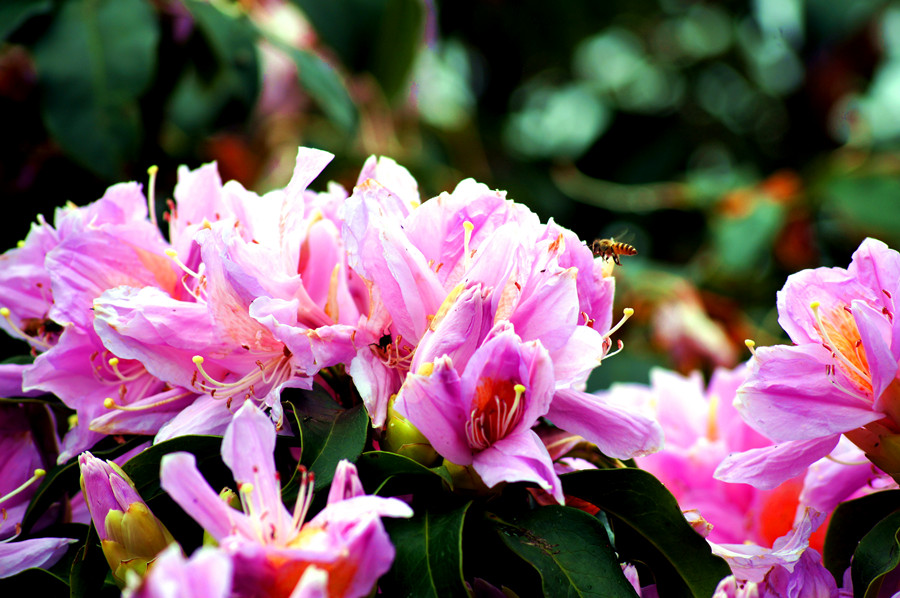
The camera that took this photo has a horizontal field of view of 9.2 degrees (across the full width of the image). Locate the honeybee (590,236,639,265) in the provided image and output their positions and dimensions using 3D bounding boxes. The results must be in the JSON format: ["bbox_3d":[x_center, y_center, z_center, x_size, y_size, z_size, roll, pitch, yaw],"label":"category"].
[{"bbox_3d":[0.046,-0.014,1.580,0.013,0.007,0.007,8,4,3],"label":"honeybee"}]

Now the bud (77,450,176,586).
[{"bbox_3d":[-0.090,0.061,1.560,0.021,0.038,0.021,-26,9,0],"label":"bud"}]

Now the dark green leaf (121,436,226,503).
[{"bbox_3d":[-0.075,0.048,1.580,0.045,0.015,0.022,-9,24,-6],"label":"dark green leaf"}]

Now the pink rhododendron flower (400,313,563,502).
[{"bbox_3d":[0.009,0.031,1.570,0.046,0.052,0.042,-1,-18,-13],"label":"pink rhododendron flower"}]

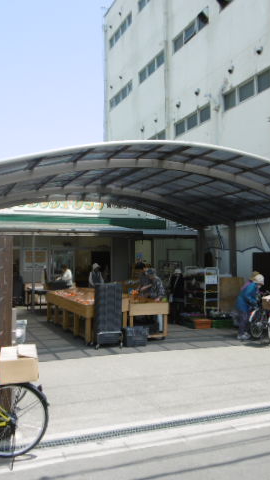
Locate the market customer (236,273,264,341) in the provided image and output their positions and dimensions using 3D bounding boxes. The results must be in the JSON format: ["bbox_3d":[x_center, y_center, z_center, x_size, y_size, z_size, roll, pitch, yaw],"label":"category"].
[{"bbox_3d":[2.519,1.447,9.810,0.600,1.460,0.500,0,-3,-3],"label":"market customer"}]

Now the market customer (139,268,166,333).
[{"bbox_3d":[0.426,1.459,10.613,0.550,1.550,0.540,1,-3,-30],"label":"market customer"}]

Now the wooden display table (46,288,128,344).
[{"bbox_3d":[-1.253,1.840,11.200,1.129,0.809,3.929,1,-3,-22],"label":"wooden display table"}]

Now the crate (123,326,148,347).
[{"bbox_3d":[-0.041,1.988,9.164,0.369,0.300,0.480,1,-3,-22],"label":"crate"}]

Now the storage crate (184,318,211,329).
[{"bbox_3d":[1.641,2.153,11.476,0.406,0.220,0.520,1,-3,-22],"label":"storage crate"}]

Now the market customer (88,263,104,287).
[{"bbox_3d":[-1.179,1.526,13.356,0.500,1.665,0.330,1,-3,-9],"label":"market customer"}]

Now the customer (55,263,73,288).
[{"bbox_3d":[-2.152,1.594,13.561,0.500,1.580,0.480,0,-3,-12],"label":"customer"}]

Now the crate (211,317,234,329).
[{"bbox_3d":[2.189,2.155,11.501,0.544,0.220,0.420,1,-3,-22],"label":"crate"}]

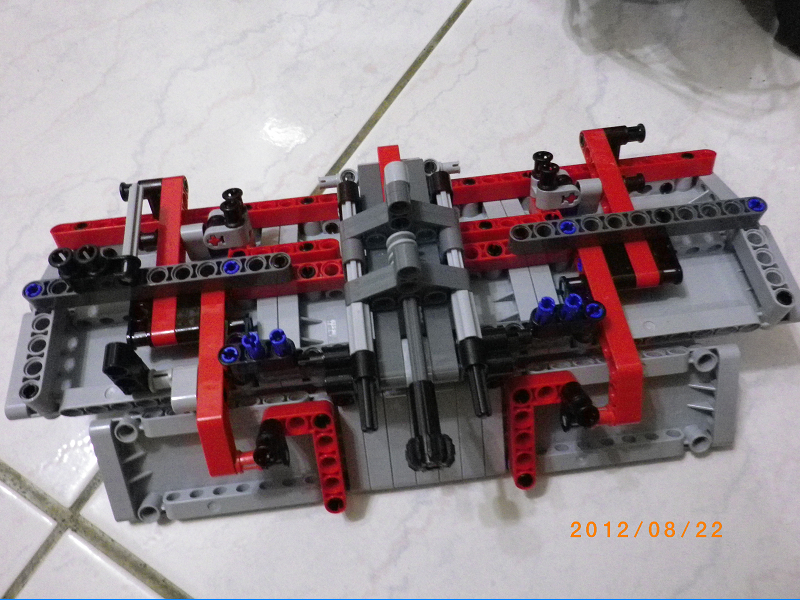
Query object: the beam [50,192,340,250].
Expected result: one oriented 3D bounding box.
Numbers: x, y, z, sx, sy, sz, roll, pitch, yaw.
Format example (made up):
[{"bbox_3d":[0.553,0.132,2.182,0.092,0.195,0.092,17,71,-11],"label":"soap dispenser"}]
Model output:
[{"bbox_3d":[-0.076,-0.031,0.255,0.119,0.008,0.007,-7,38,-2],"label":"beam"}]

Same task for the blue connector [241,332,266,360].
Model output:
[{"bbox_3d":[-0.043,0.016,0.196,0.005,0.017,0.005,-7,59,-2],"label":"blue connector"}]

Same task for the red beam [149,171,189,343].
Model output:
[{"bbox_3d":[-0.081,-0.016,0.232,0.008,0.007,0.071,-7,60,-2],"label":"red beam"}]

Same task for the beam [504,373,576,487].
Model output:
[{"bbox_3d":[0.048,0.043,0.216,0.023,0.039,0.008,-7,20,-1],"label":"beam"}]

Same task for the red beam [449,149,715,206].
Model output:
[{"bbox_3d":[0.067,-0.048,0.260,0.119,0.008,0.007,-7,38,-2],"label":"red beam"}]

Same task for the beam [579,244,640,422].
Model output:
[{"bbox_3d":[0.068,0.008,0.216,0.008,0.020,0.065,-7,60,-2],"label":"beam"}]

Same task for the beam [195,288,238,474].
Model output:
[{"bbox_3d":[-0.059,0.023,0.212,0.008,0.020,0.065,-7,60,-2],"label":"beam"}]

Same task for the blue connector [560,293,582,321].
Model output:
[{"bbox_3d":[0.052,0.005,0.200,0.006,0.019,0.006,-7,58,-2],"label":"blue connector"}]

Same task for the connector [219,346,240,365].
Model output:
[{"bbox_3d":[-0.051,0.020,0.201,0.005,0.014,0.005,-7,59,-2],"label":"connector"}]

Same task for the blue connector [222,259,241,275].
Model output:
[{"bbox_3d":[-0.055,-0.006,0.220,0.006,0.019,0.006,-7,58,-2],"label":"blue connector"}]

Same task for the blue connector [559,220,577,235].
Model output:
[{"bbox_3d":[0.056,-0.019,0.224,0.006,0.019,0.006,-7,58,-2],"label":"blue connector"}]

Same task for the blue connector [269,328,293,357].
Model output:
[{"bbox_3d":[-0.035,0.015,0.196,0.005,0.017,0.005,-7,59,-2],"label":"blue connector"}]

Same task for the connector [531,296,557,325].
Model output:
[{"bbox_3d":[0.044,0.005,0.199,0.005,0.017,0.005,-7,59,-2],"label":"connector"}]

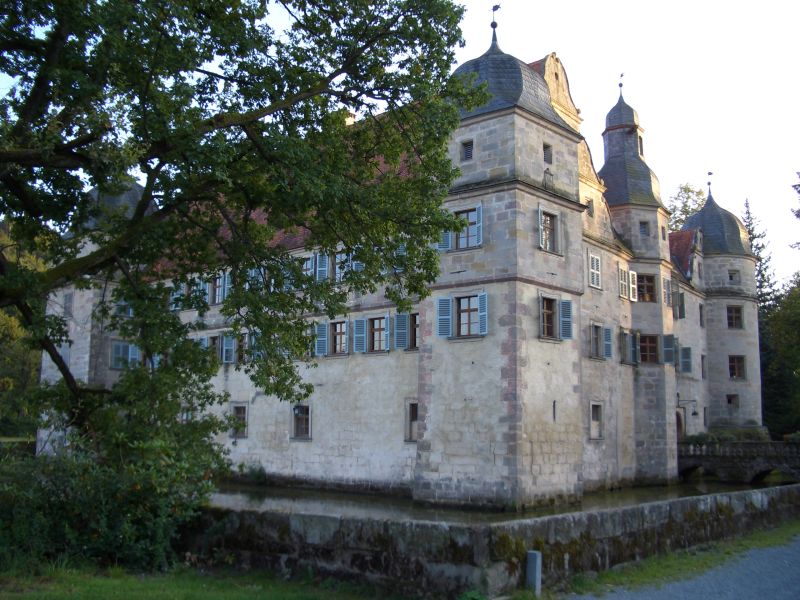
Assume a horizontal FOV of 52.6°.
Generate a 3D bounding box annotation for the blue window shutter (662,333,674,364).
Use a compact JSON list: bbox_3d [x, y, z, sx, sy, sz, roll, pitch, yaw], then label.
[{"bbox_3d":[14.257,2.626,42.913,0.581,1.573,0.050,-1,-10,14],"label":"blue window shutter"}]

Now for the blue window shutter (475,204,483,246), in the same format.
[{"bbox_3d":[3.168,-3.000,32.317,0.050,1.607,0.579,6,-11,-27],"label":"blue window shutter"}]

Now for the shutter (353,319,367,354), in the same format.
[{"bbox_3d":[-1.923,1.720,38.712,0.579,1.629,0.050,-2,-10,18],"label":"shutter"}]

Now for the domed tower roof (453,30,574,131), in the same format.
[{"bbox_3d":[4.171,-9.552,35.844,5.150,5.152,5.150,-7,-13,39],"label":"domed tower roof"}]

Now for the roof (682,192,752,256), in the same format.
[{"bbox_3d":[21.781,-4.955,56.480,6.100,5.447,6.100,-7,-13,40],"label":"roof"}]

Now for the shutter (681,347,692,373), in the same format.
[{"bbox_3d":[16.925,3.556,47.812,0.654,1.530,0.050,-1,-10,15],"label":"shutter"}]

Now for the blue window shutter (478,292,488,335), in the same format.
[{"bbox_3d":[3.236,0.524,31.638,0.050,1.686,0.626,8,-12,-34],"label":"blue window shutter"}]

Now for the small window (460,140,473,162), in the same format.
[{"bbox_3d":[2.819,-6.163,33.538,0.599,0.890,0.150,-7,-13,39],"label":"small window"}]

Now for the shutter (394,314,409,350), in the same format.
[{"bbox_3d":[0.067,1.446,37.101,0.625,1.655,0.050,-3,-11,25],"label":"shutter"}]

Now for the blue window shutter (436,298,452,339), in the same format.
[{"bbox_3d":[1.810,0.711,32.758,0.572,1.626,0.050,-2,-10,18],"label":"blue window shutter"}]

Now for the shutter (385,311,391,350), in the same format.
[{"bbox_3d":[-0.604,1.535,37.590,0.050,1.629,0.658,6,-11,-27],"label":"shutter"}]

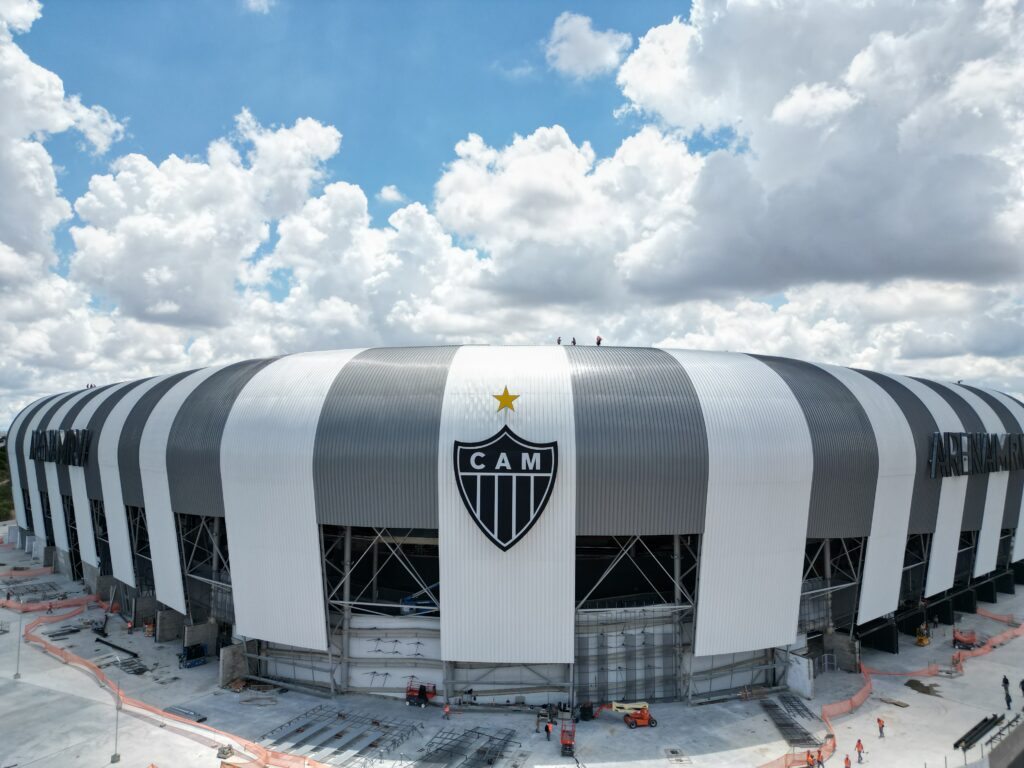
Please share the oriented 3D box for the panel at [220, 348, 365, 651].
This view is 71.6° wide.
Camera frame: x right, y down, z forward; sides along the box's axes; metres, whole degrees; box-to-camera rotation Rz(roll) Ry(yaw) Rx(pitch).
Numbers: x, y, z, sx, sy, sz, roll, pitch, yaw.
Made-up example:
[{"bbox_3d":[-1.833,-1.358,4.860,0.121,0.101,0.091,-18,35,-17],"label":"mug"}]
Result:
[{"bbox_3d":[-23.718,11.827,79.434,13.761,32.122,11.378,-2,-4,27],"label":"panel"}]

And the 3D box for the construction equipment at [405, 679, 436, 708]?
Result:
[{"bbox_3d":[-9.063,31.364,71.870,3.100,2.350,1.150,-1,-4,22],"label":"construction equipment"}]

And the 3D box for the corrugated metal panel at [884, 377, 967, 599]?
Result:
[{"bbox_3d":[57.280,13.070,99.950,10.530,31.400,9.900,3,-5,-41],"label":"corrugated metal panel"}]

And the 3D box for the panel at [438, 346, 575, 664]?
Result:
[{"bbox_3d":[-0.330,11.120,71.060,13.350,31.400,10.280,0,-4,3],"label":"panel"}]

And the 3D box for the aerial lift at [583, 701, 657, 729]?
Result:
[{"bbox_3d":[10.417,31.293,68.174,6.900,2.050,2.000,0,-4,9],"label":"aerial lift"}]

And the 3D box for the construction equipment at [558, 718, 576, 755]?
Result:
[{"bbox_3d":[4.879,30.730,61.784,1.170,2.300,2.350,0,-4,4],"label":"construction equipment"}]

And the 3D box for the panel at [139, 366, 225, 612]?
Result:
[{"bbox_3d":[-41.240,12.510,91.600,9.900,31.400,10.890,4,-5,-43],"label":"panel"}]

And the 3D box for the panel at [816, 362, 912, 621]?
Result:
[{"bbox_3d":[43.110,12.756,89.978,11.903,32.146,11.362,4,-5,-41],"label":"panel"}]

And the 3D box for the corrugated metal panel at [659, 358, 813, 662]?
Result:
[{"bbox_3d":[23.030,11.360,74.590,12.740,31.400,10.260,1,-4,-20],"label":"corrugated metal panel"}]

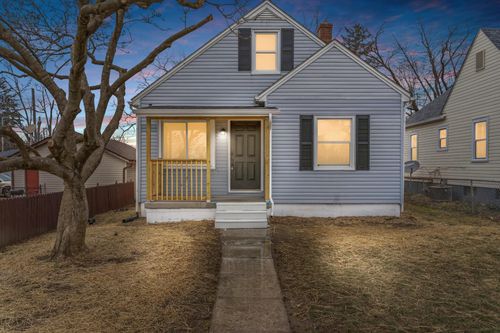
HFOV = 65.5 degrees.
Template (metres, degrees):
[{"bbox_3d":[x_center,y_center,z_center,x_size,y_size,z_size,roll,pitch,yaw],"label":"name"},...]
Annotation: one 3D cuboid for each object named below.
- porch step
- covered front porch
[{"bbox_3d":[-0.200,1.167,9.400,1.220,0.560,0.660,0,0,0],"label":"porch step"},{"bbox_3d":[-1.020,-0.050,10.380,3.320,2.940,1.950,0,0,0],"label":"covered front porch"}]

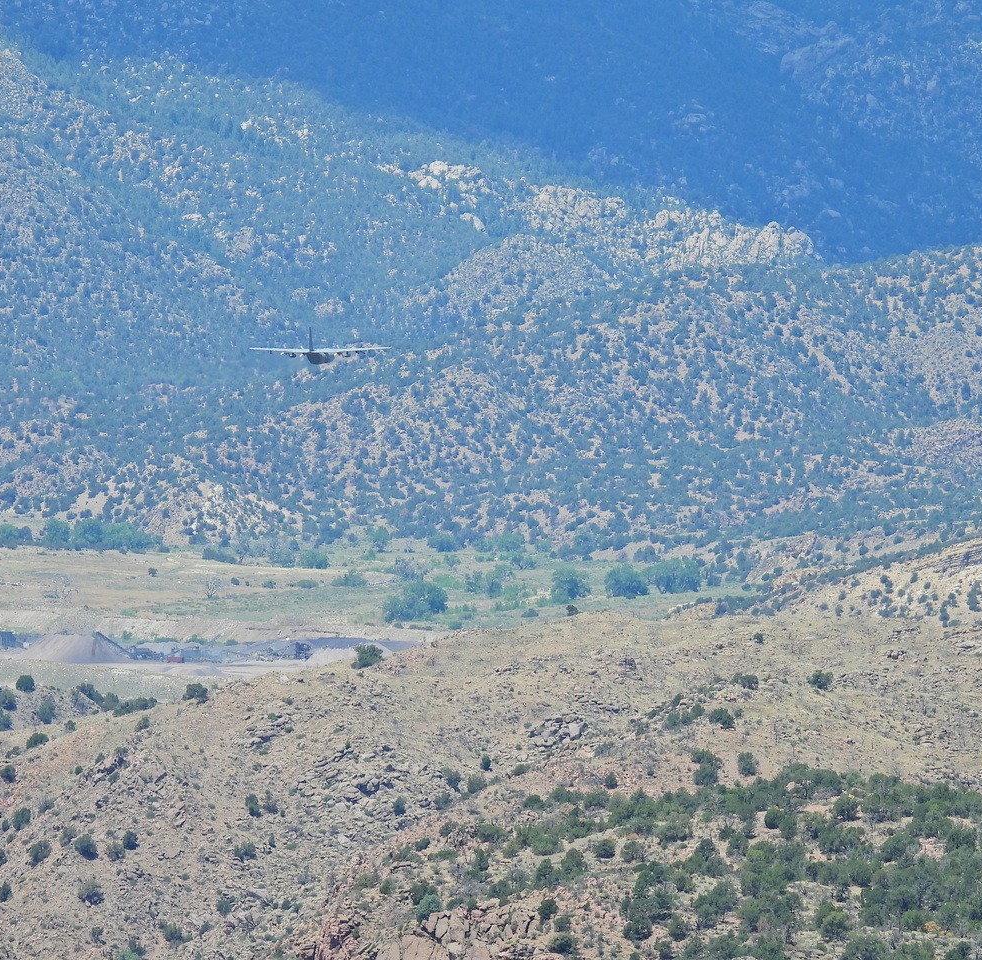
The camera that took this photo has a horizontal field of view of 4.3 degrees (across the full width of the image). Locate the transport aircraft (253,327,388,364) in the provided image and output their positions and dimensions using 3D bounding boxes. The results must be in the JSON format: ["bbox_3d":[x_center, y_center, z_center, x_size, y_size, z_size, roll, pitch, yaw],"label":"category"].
[{"bbox_3d":[-48.348,-37.885,3640.000,40.400,11.400,29.800,0,3,11],"label":"transport aircraft"}]

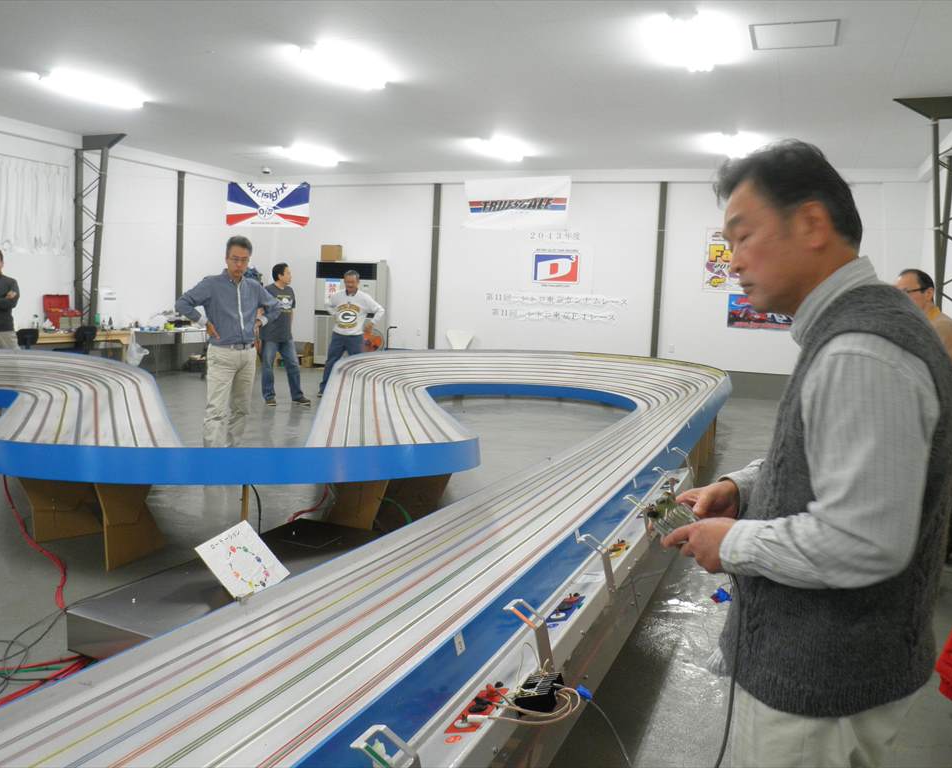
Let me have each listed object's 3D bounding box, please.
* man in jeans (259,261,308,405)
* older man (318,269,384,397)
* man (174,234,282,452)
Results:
[{"bbox_3d":[-2.267,-0.600,9.807,0.550,1.663,0.450,-2,7,-36],"label":"man in jeans"},{"bbox_3d":[-1.606,-0.652,10.685,0.850,1.638,0.480,2,6,-6],"label":"older man"},{"bbox_3d":[-1.790,-0.201,5.991,0.750,1.711,0.420,-2,8,-38],"label":"man"}]

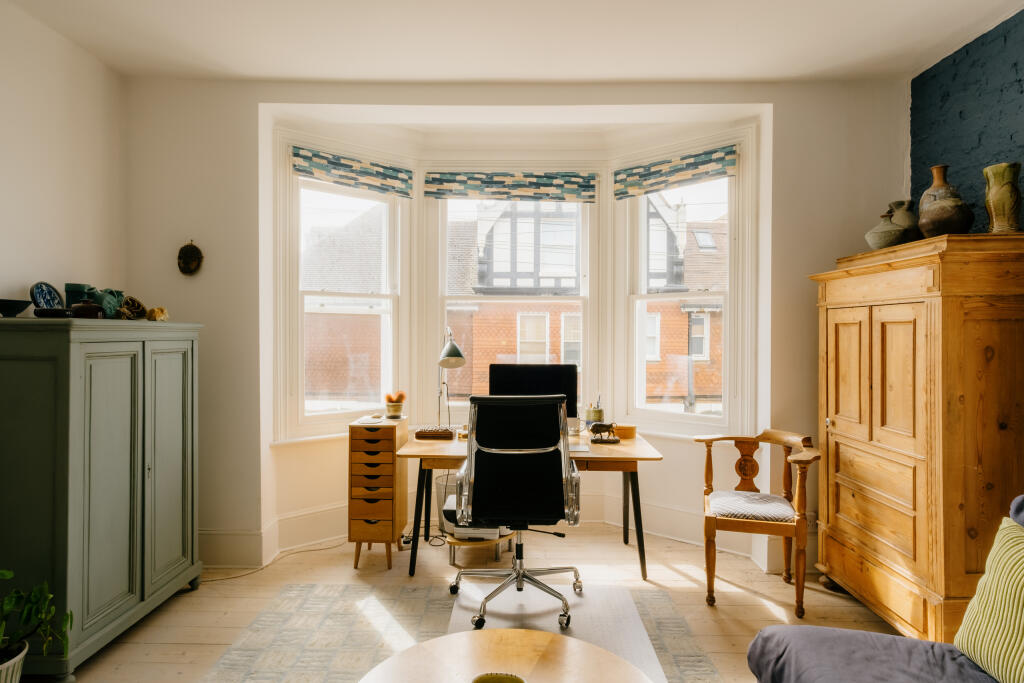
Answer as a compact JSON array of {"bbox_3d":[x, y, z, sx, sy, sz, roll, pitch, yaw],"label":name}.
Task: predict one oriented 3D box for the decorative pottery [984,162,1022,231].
[{"bbox_3d":[2.146,-0.624,2.370,0.128,0.315,0.128,0,0,-6],"label":"decorative pottery"}]

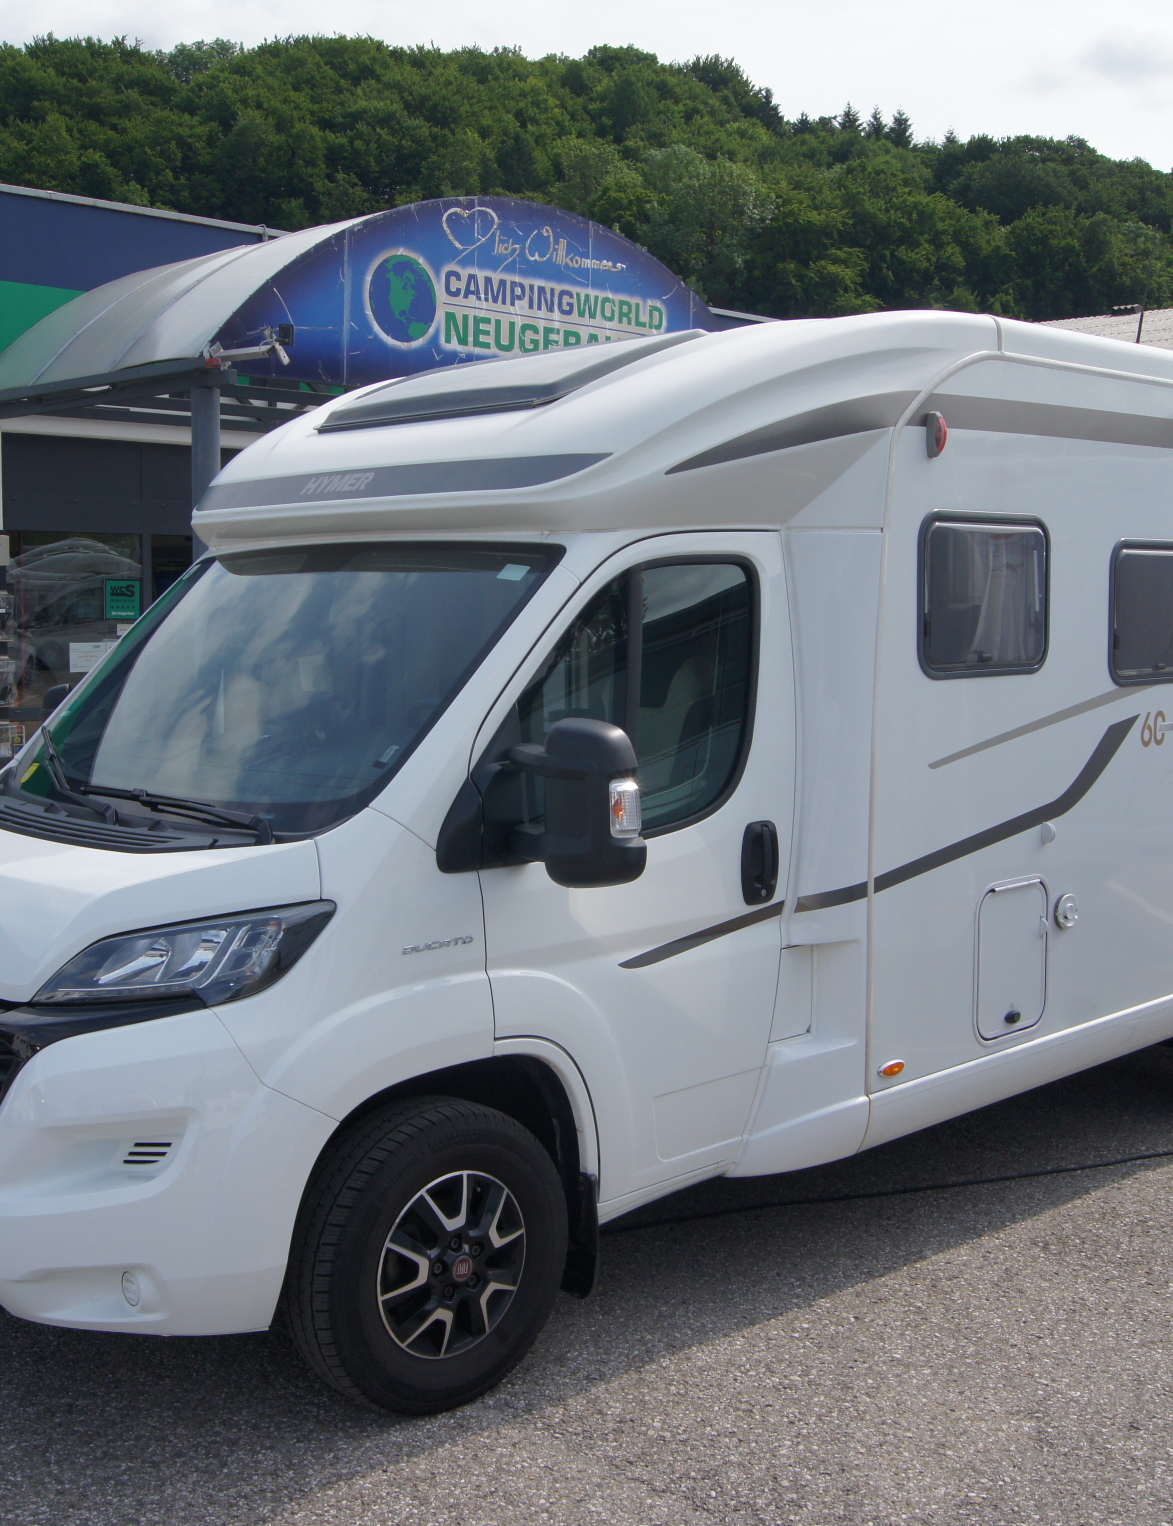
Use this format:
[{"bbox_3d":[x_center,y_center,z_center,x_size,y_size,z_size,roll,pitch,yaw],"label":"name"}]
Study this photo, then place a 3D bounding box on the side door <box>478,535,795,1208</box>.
[{"bbox_3d":[0.135,0.245,4.414,1.140,1.700,0.200,-6,7,-43],"label":"side door"}]

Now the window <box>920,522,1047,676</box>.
[{"bbox_3d":[1.194,-0.500,5.143,0.690,0.495,0.050,-6,7,-43],"label":"window"}]

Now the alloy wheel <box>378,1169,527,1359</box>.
[{"bbox_3d":[-0.363,1.174,4.080,0.445,0.445,0.167,-5,8,-43],"label":"alloy wheel"}]

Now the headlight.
[{"bbox_3d":[-0.884,0.416,3.736,0.526,0.207,0.404,-5,8,-43],"label":"headlight"}]

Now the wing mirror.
[{"bbox_3d":[-0.022,0.089,3.968,0.187,0.379,0.324,-5,8,-43],"label":"wing mirror"}]

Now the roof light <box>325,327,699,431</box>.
[{"bbox_3d":[-0.262,-1.159,5.202,1.031,0.096,0.677,6,30,46],"label":"roof light"}]

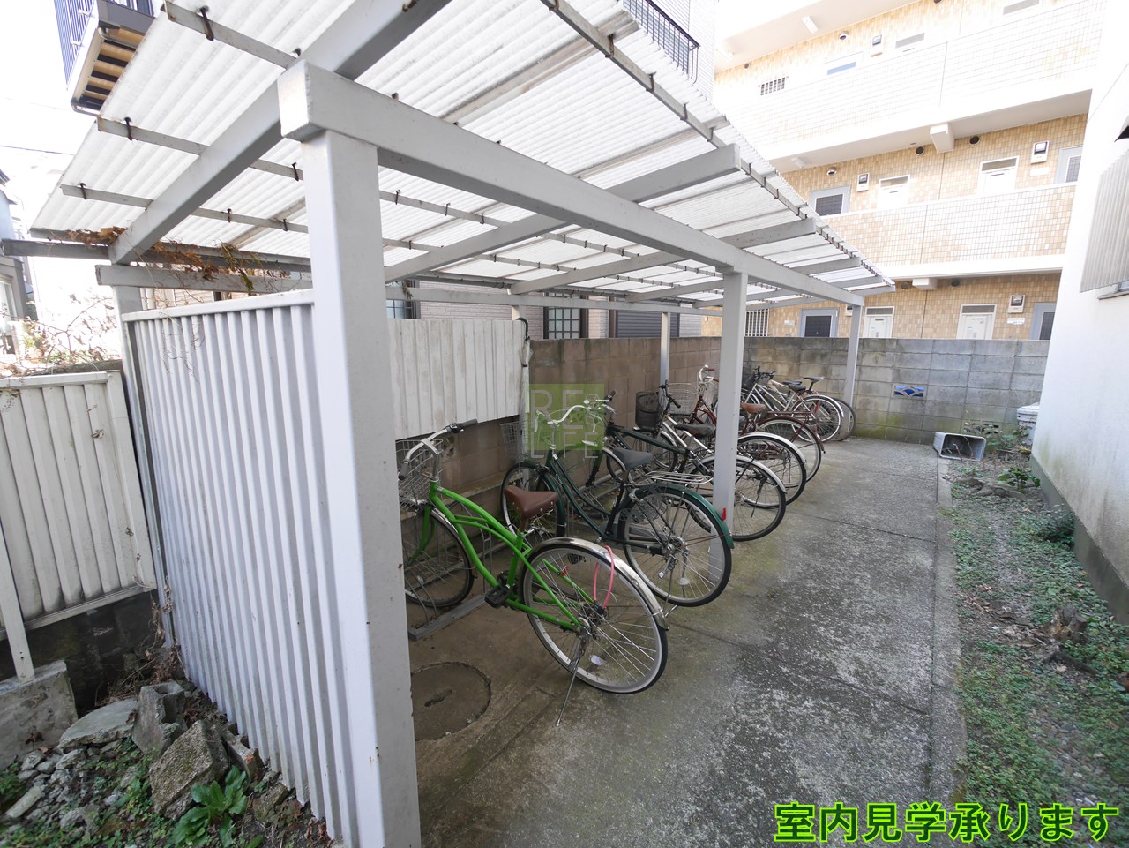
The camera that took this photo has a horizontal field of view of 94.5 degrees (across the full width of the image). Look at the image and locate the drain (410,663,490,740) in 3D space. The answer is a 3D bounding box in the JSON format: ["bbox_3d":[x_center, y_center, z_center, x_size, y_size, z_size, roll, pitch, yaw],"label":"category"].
[{"bbox_3d":[-0.522,1.130,2.147,0.450,0.030,0.450,0,10,0],"label":"drain"}]

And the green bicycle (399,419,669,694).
[{"bbox_3d":[-0.379,0.558,2.275,1.760,1.050,0.600,7,17,34],"label":"green bicycle"}]

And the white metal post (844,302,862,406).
[{"bbox_3d":[3.912,-0.685,7.134,0.100,1.790,0.100,7,12,35],"label":"white metal post"}]

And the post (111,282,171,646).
[{"bbox_3d":[-1.624,0.204,2.066,0.075,1.460,0.075,7,12,35],"label":"post"}]

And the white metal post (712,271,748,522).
[{"bbox_3d":[0.949,0.058,3.038,0.100,1.790,0.100,7,12,35],"label":"white metal post"}]

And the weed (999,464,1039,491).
[{"bbox_3d":[4.175,0.490,4.800,0.290,0.200,0.270,7,12,35],"label":"weed"}]

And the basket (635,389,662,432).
[{"bbox_3d":[0.752,-0.111,4.668,0.260,0.260,0.330,-2,17,11],"label":"basket"}]

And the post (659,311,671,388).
[{"bbox_3d":[1.119,-0.393,5.886,0.075,1.670,0.075,7,12,35],"label":"post"}]

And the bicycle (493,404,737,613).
[{"bbox_3d":[0.181,0.423,3.106,1.750,1.030,0.560,8,13,39],"label":"bicycle"}]

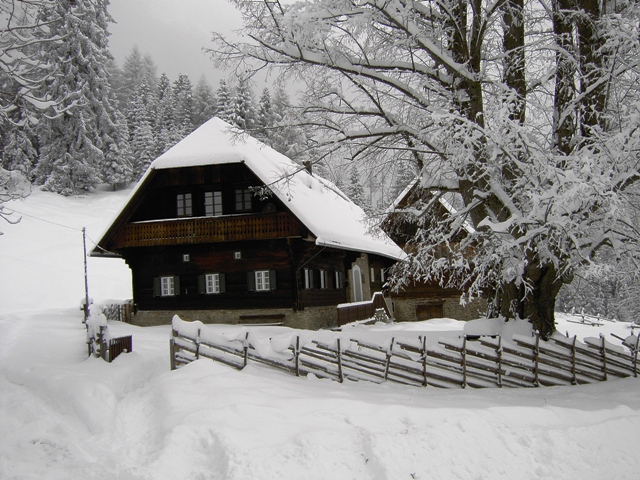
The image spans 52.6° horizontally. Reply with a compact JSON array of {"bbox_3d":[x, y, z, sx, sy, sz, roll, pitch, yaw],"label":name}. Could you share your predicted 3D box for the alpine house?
[{"bbox_3d":[-2.816,-0.387,36.581,11.500,10.200,16.000,-4,-5,20],"label":"alpine house"}]

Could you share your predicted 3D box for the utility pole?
[{"bbox_3d":[-9.984,1.473,27.684,0.130,4.097,0.130,-5,-5,0],"label":"utility pole"}]

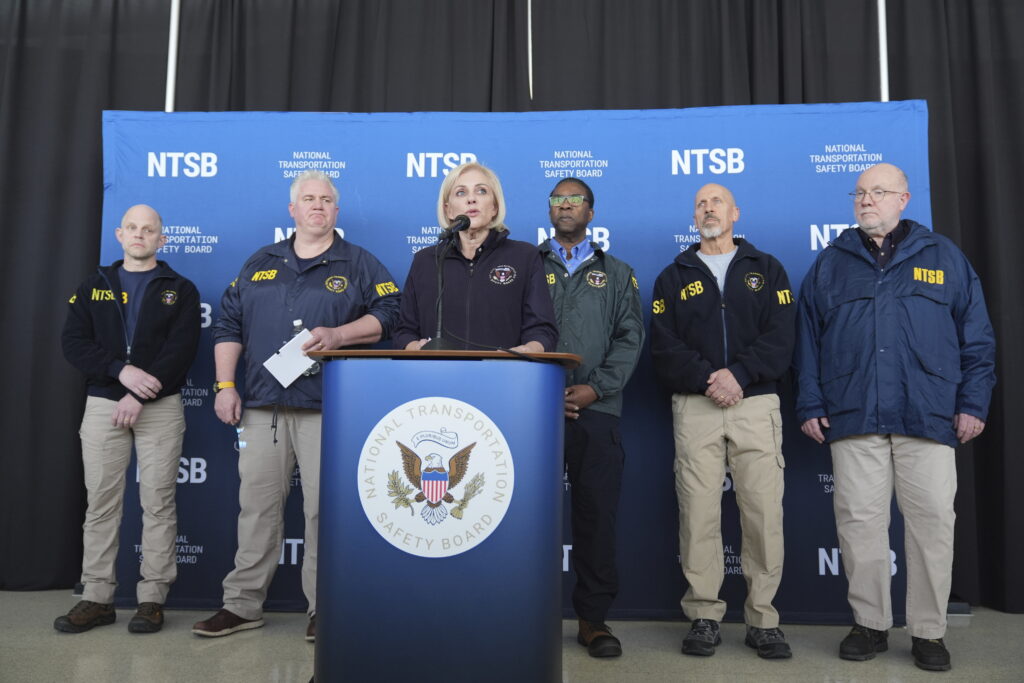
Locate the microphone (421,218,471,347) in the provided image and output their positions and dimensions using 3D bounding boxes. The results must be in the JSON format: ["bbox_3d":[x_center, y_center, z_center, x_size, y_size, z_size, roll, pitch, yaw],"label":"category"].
[{"bbox_3d":[-0.195,-0.188,2.585,0.140,0.420,0.190,-3,-6,33],"label":"microphone"}]

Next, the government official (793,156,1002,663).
[{"bbox_3d":[1.449,0.231,3.223,0.700,1.843,0.430,-2,-5,26],"label":"government official"}]

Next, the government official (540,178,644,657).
[{"bbox_3d":[0.226,0.252,3.301,0.560,1.796,0.380,0,-5,7],"label":"government official"}]

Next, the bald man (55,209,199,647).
[{"bbox_3d":[-1.596,0.288,3.547,0.560,1.737,0.400,1,-5,-2],"label":"bald man"}]

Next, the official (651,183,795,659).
[{"bbox_3d":[0.818,0.264,3.300,0.540,1.781,0.390,0,-5,10],"label":"official"}]

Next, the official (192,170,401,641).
[{"bbox_3d":[-0.868,0.221,3.473,0.760,1.869,0.500,0,-5,7],"label":"official"}]

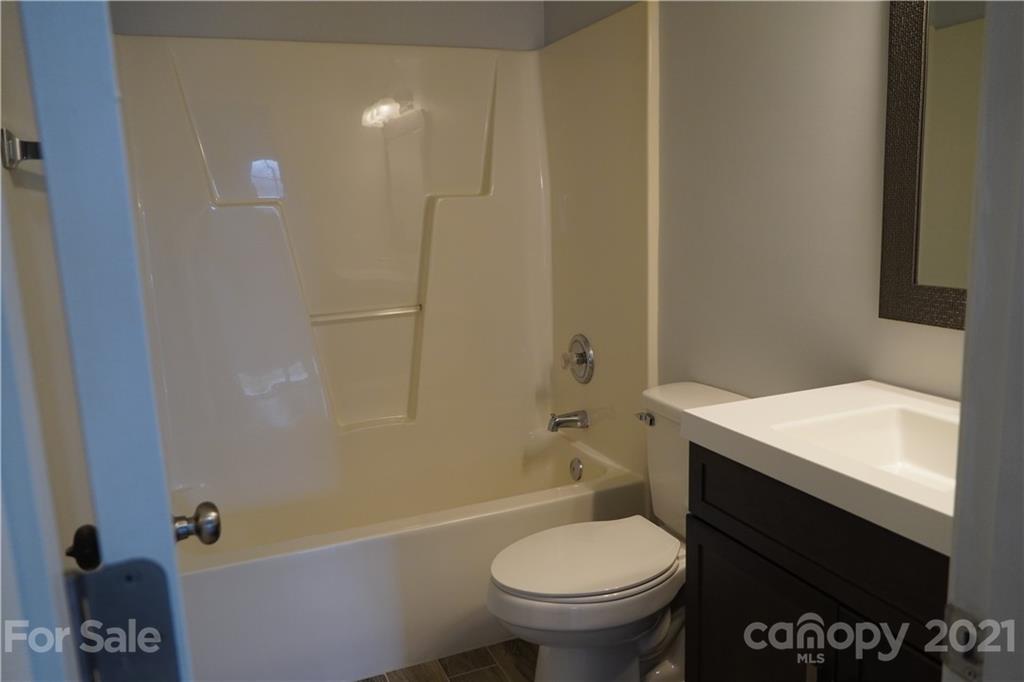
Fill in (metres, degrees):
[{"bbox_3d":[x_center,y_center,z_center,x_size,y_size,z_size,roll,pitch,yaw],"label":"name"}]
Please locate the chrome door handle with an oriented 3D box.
[{"bbox_3d":[-0.396,0.229,0.952,0.062,0.059,0.059,-7,11,-25],"label":"chrome door handle"}]

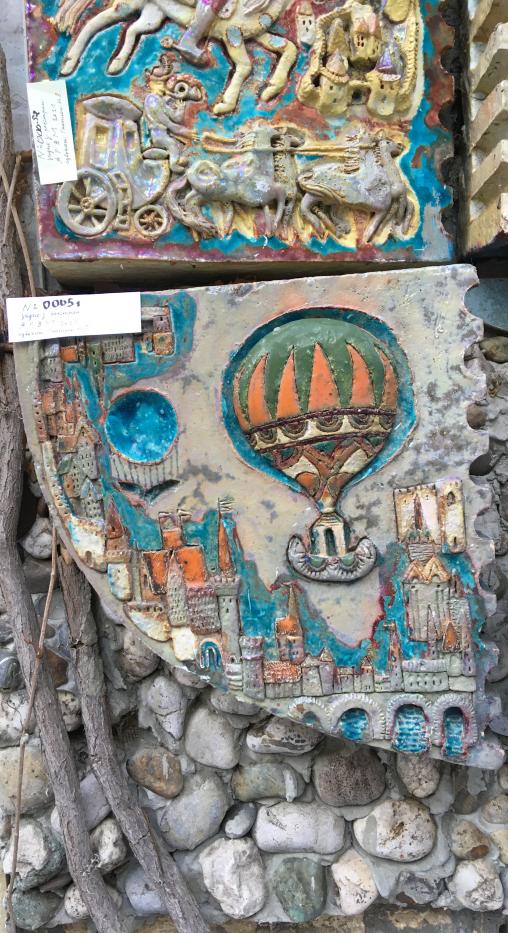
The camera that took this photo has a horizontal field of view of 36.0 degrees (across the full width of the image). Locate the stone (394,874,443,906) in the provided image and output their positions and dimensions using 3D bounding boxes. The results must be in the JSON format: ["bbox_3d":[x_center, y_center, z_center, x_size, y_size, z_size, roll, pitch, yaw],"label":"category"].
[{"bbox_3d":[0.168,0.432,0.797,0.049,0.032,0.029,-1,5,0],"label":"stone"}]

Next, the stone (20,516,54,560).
[{"bbox_3d":[-0.234,0.078,0.851,0.038,0.047,0.031,-2,5,0],"label":"stone"}]

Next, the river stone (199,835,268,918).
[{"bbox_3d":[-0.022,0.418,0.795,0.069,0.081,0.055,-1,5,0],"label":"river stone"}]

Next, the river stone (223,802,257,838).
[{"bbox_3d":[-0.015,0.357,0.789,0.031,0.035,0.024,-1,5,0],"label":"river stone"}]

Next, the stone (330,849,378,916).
[{"bbox_3d":[0.112,0.461,0.868,0.051,0.072,0.038,-2,5,0],"label":"stone"}]

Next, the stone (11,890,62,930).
[{"bbox_3d":[-0.239,0.487,0.860,0.056,0.046,0.039,-2,8,2],"label":"stone"}]

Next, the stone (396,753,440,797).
[{"bbox_3d":[0.165,0.306,0.784,0.047,0.053,0.036,-1,5,0],"label":"stone"}]

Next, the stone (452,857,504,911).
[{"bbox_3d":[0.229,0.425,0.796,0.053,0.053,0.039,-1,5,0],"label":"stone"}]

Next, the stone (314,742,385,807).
[{"bbox_3d":[0.101,0.325,0.828,0.077,0.069,0.051,-2,8,2],"label":"stone"}]

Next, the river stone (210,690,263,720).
[{"bbox_3d":[-0.018,0.256,0.863,0.058,0.046,0.037,-2,5,0],"label":"river stone"}]

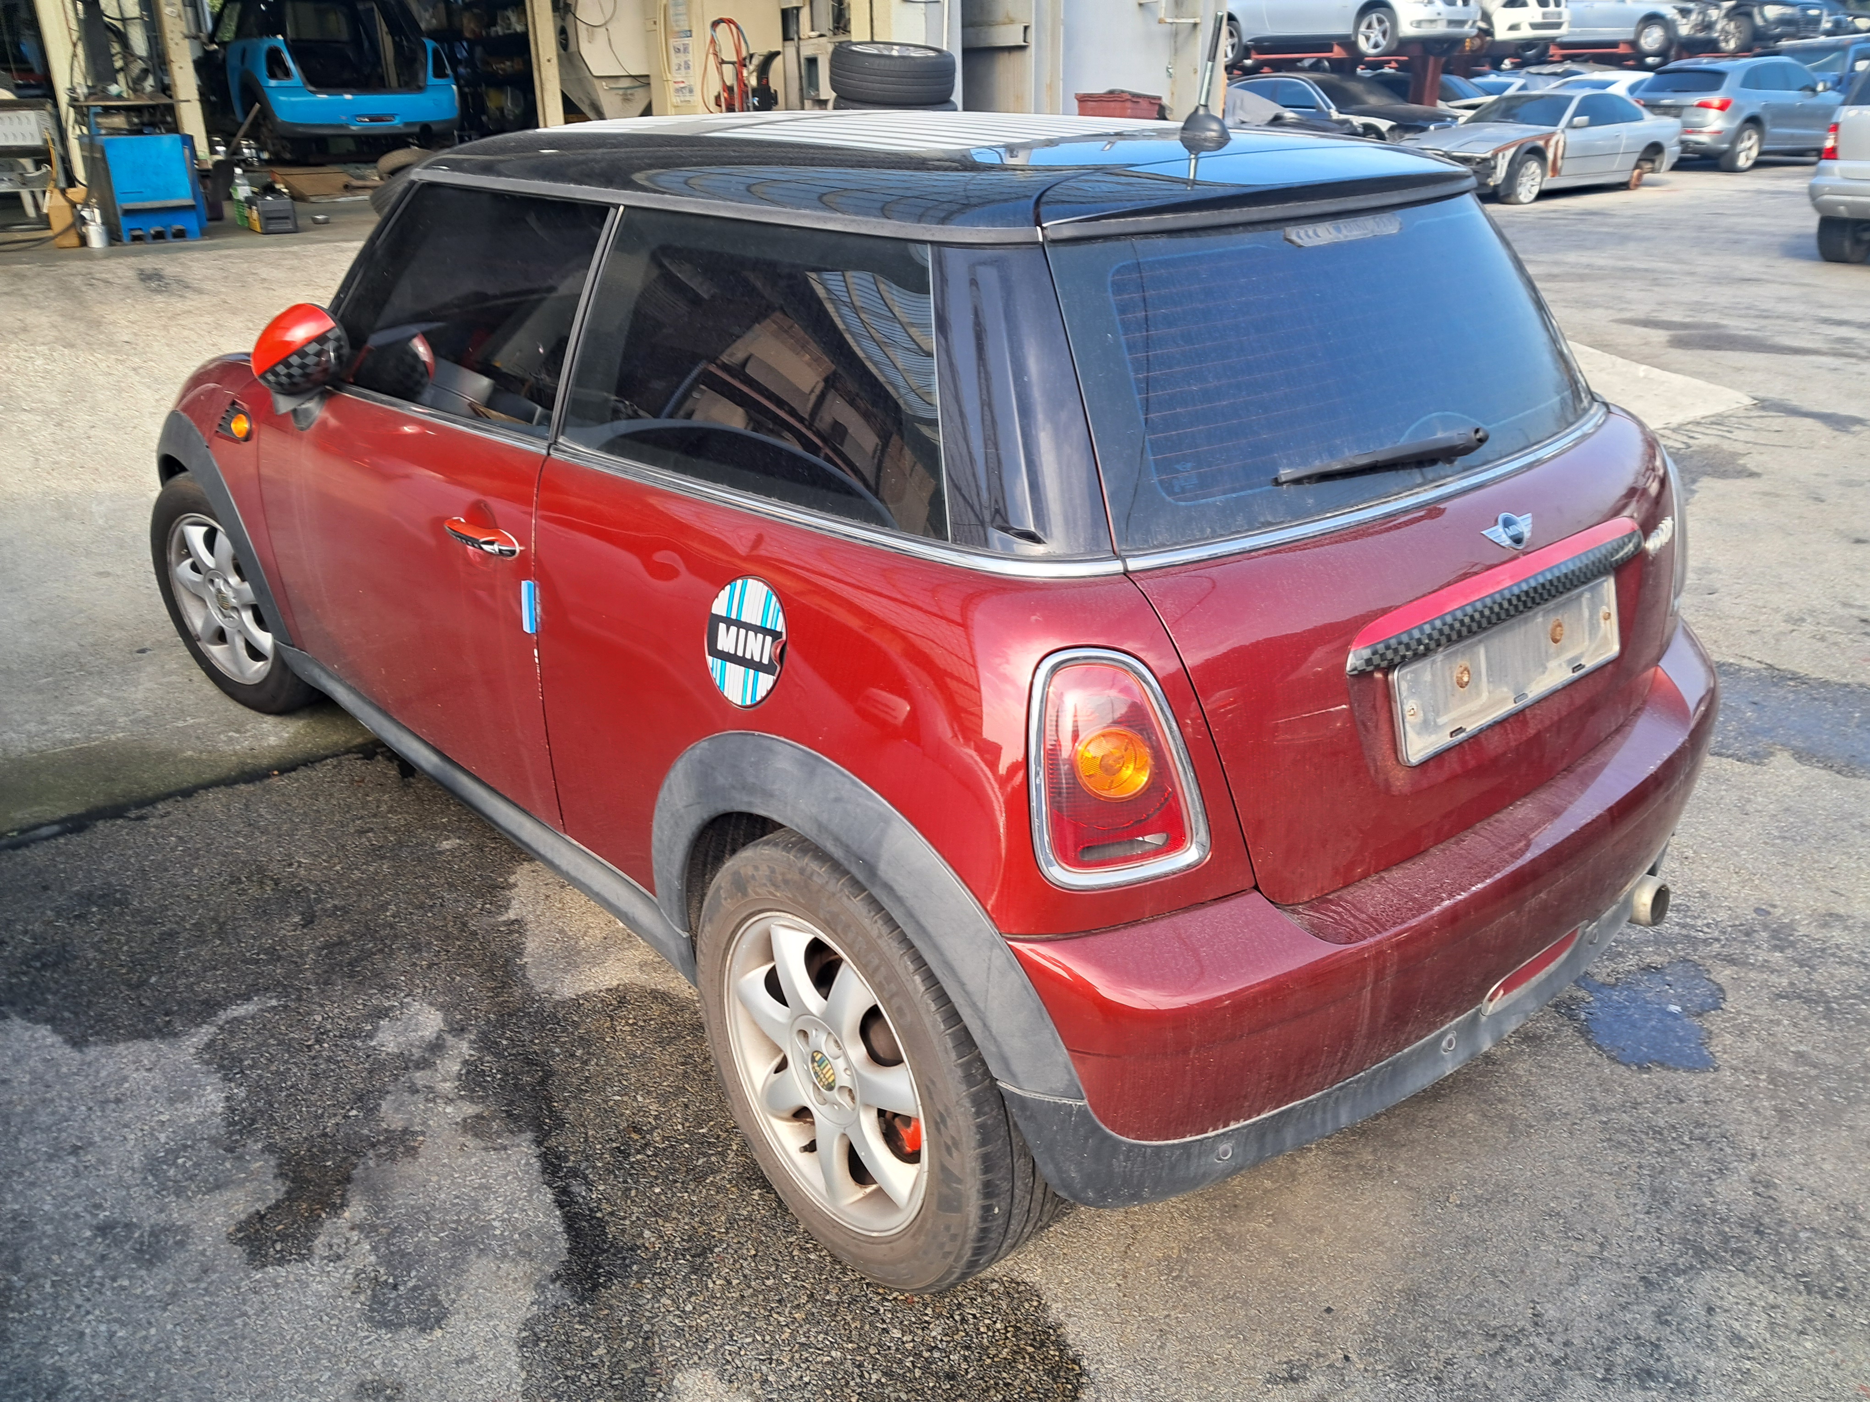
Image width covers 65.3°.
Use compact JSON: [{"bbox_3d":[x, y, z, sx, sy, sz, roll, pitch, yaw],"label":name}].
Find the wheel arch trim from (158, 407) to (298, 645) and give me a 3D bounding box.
[{"bbox_3d":[-1.690,-0.466,3.458,0.135,0.460,0.880,-19,29,-36],"label":"wheel arch trim"}]

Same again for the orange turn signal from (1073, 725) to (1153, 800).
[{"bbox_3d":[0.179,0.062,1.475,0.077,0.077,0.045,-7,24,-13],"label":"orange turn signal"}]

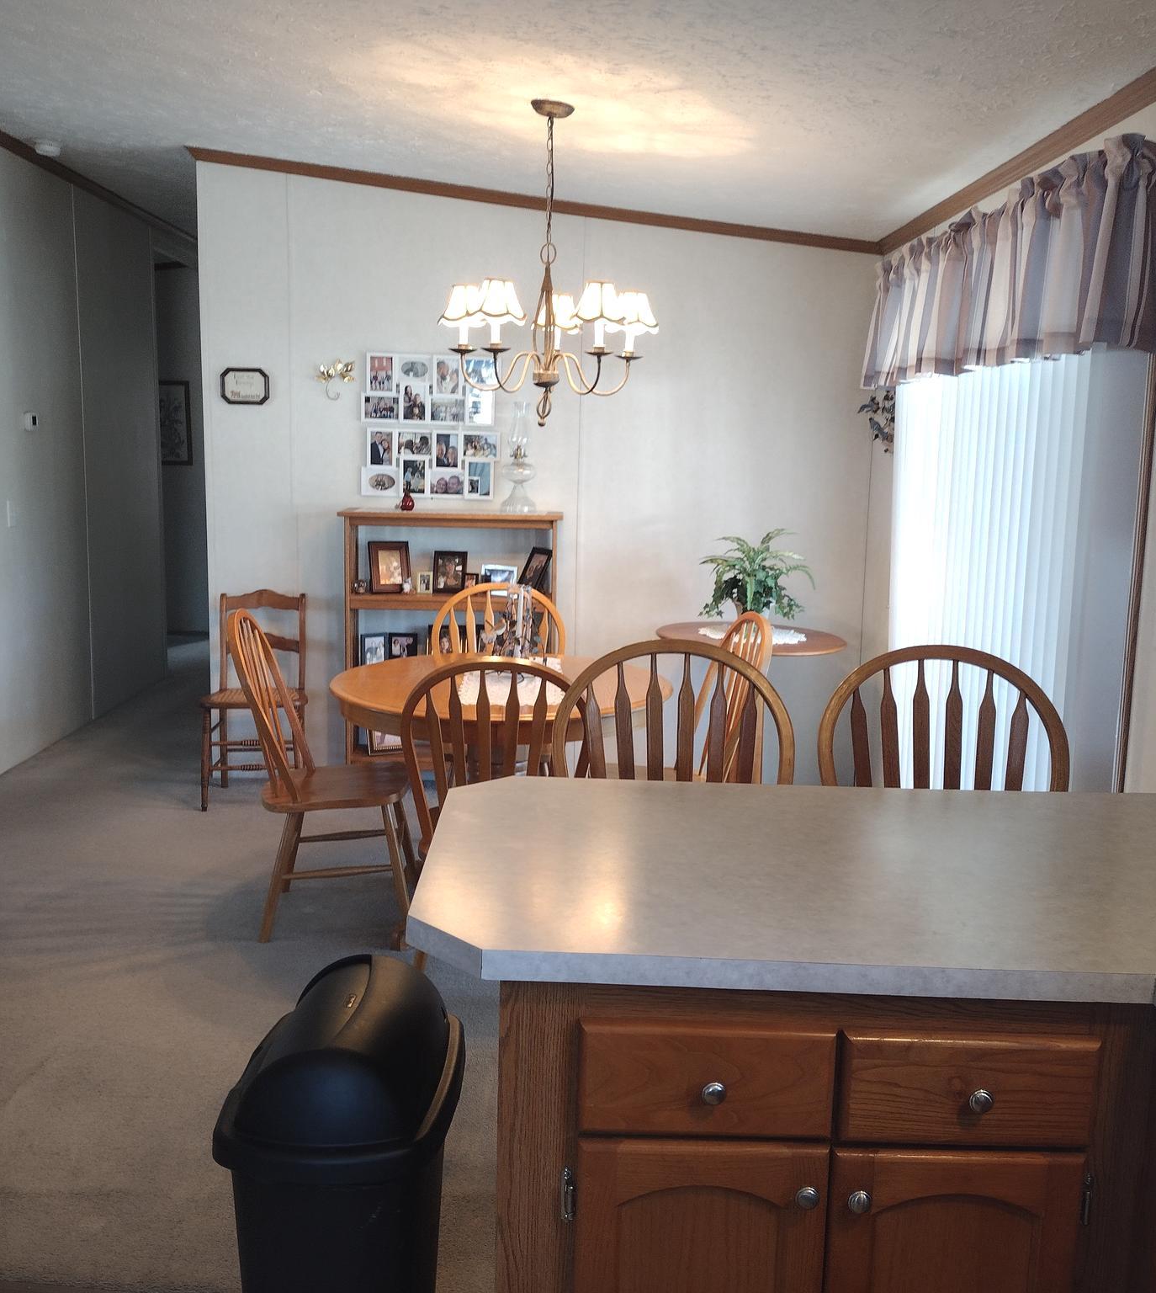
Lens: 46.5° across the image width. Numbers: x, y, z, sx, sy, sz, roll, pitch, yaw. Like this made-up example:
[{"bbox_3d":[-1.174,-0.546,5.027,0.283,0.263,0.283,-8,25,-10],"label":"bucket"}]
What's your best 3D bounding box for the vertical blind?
[{"bbox_3d":[1.255,-0.113,4.255,0.090,2.020,2.150,1,8,-1],"label":"vertical blind"}]

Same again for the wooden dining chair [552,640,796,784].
[{"bbox_3d":[0.178,0.558,2.466,0.470,1.090,0.530,1,9,-1],"label":"wooden dining chair"}]

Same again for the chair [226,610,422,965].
[{"bbox_3d":[-0.753,0.363,4.070,0.580,0.960,0.480,0,9,-4],"label":"chair"}]

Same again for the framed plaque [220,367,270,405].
[{"bbox_3d":[-1.376,-1.076,5.554,0.205,0.148,0.020,1,9,-1],"label":"framed plaque"}]

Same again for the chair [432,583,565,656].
[{"bbox_3d":[-0.274,0.301,4.524,0.470,0.960,0.570,1,9,-3],"label":"chair"}]

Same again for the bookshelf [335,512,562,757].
[{"bbox_3d":[-0.553,0.031,5.889,0.945,1.230,0.300,1,8,-1],"label":"bookshelf"}]

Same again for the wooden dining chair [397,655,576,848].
[{"bbox_3d":[-0.210,0.457,3.517,0.470,0.960,0.570,1,9,-1],"label":"wooden dining chair"}]

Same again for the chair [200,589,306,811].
[{"bbox_3d":[-1.280,0.207,5.424,0.410,0.840,0.480,0,9,-5],"label":"chair"}]

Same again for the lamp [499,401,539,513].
[{"bbox_3d":[-0.254,-0.819,5.799,0.170,0.485,0.170,1,8,-1],"label":"lamp"}]

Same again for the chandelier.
[{"bbox_3d":[-0.092,-1.150,4.094,0.670,0.955,0.670,1,8,-1],"label":"chandelier"}]

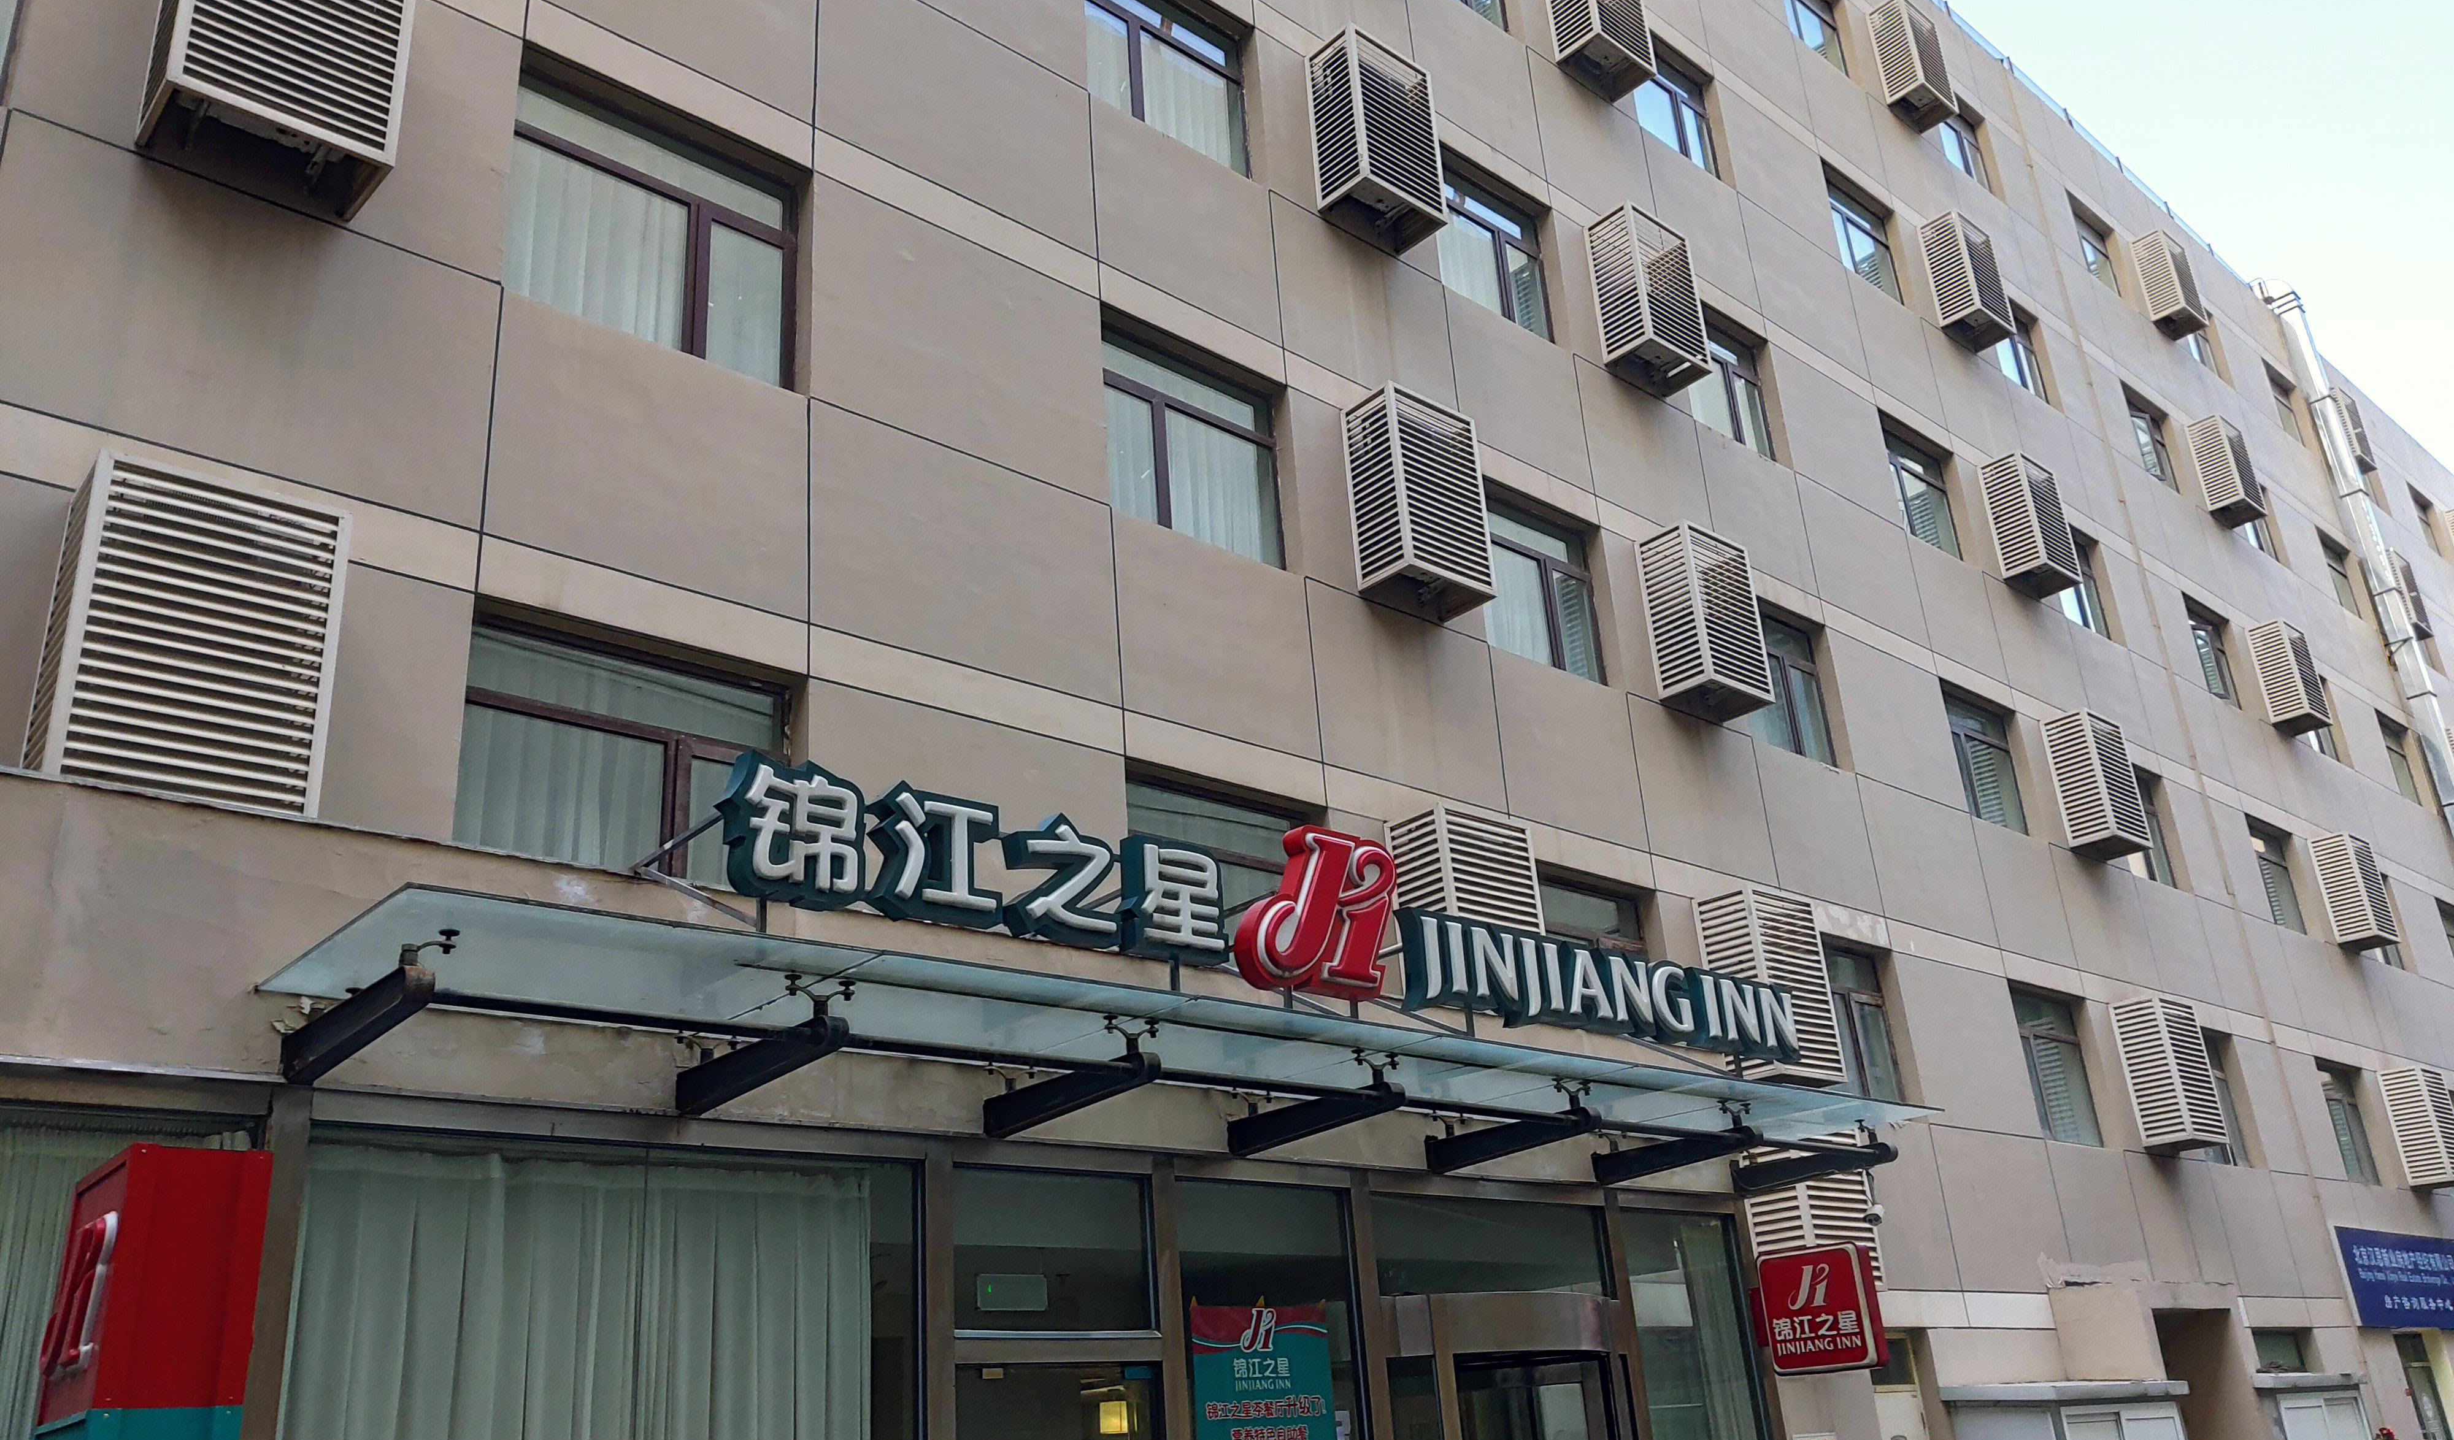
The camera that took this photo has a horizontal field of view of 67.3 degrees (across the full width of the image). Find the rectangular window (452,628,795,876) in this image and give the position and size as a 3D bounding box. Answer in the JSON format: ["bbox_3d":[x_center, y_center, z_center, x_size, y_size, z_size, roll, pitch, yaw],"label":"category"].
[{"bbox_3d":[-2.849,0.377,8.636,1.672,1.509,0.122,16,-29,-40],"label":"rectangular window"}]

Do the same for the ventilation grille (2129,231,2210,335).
[{"bbox_3d":[14.669,-6.770,28.707,0.884,1.415,0.482,16,-29,-40],"label":"ventilation grille"}]

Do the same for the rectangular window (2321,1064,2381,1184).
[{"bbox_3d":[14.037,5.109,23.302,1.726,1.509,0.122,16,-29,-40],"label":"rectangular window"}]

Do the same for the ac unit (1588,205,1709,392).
[{"bbox_3d":[3.767,-3.751,16.492,0.884,1.415,0.482,16,-29,-40],"label":"ac unit"}]

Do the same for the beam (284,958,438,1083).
[{"bbox_3d":[-2.671,0.957,5.658,0.093,0.150,1.024,16,-29,-40],"label":"beam"}]

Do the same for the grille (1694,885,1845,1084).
[{"bbox_3d":[4.206,2.075,14.221,0.946,1.403,0.463,16,-29,-40],"label":"grille"}]

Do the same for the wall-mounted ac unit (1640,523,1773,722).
[{"bbox_3d":[4.167,-0.845,16.041,0.940,1.487,0.505,16,-29,-40],"label":"wall-mounted ac unit"}]

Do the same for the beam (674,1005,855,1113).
[{"bbox_3d":[-1.582,1.180,6.247,0.083,0.137,1.021,16,-29,-40],"label":"beam"}]

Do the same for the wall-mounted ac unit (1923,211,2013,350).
[{"bbox_3d":[9.009,-5.336,22.428,0.884,1.415,0.482,16,-29,-40],"label":"wall-mounted ac unit"}]

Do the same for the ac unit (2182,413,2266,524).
[{"bbox_3d":[15.808,-3.930,29.137,0.934,1.496,0.505,16,-29,-40],"label":"ac unit"}]

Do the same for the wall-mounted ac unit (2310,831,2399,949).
[{"bbox_3d":[16.181,2.495,26.473,0.929,1.499,0.505,16,-29,-40],"label":"wall-mounted ac unit"}]

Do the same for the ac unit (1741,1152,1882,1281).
[{"bbox_3d":[4.260,3.466,13.575,0.887,1.400,0.482,16,-29,-40],"label":"ac unit"}]

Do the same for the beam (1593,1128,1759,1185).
[{"bbox_3d":[2.504,2.421,10.255,0.081,0.161,1.066,16,-29,-40],"label":"beam"}]

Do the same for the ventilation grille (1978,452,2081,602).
[{"bbox_3d":[9.234,-2.234,21.187,0.884,1.415,0.482,16,-29,-40],"label":"ventilation grille"}]

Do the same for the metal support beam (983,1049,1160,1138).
[{"bbox_3d":[-0.635,1.543,7.532,0.081,0.161,1.066,16,-29,-40],"label":"metal support beam"}]

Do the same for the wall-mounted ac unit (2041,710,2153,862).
[{"bbox_3d":[9.534,0.710,20.190,0.909,1.427,0.477,16,-29,-40],"label":"wall-mounted ac unit"}]

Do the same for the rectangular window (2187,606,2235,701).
[{"bbox_3d":[14.229,-0.860,26.765,1.733,1.586,0.120,16,-29,-40],"label":"rectangular window"}]

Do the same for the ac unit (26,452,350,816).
[{"bbox_3d":[-4.171,-0.216,7.409,0.933,1.487,0.505,16,-29,-40],"label":"ac unit"}]

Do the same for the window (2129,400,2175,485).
[{"bbox_3d":[13.247,-3.890,26.605,1.659,1.483,0.092,16,-29,-40],"label":"window"}]

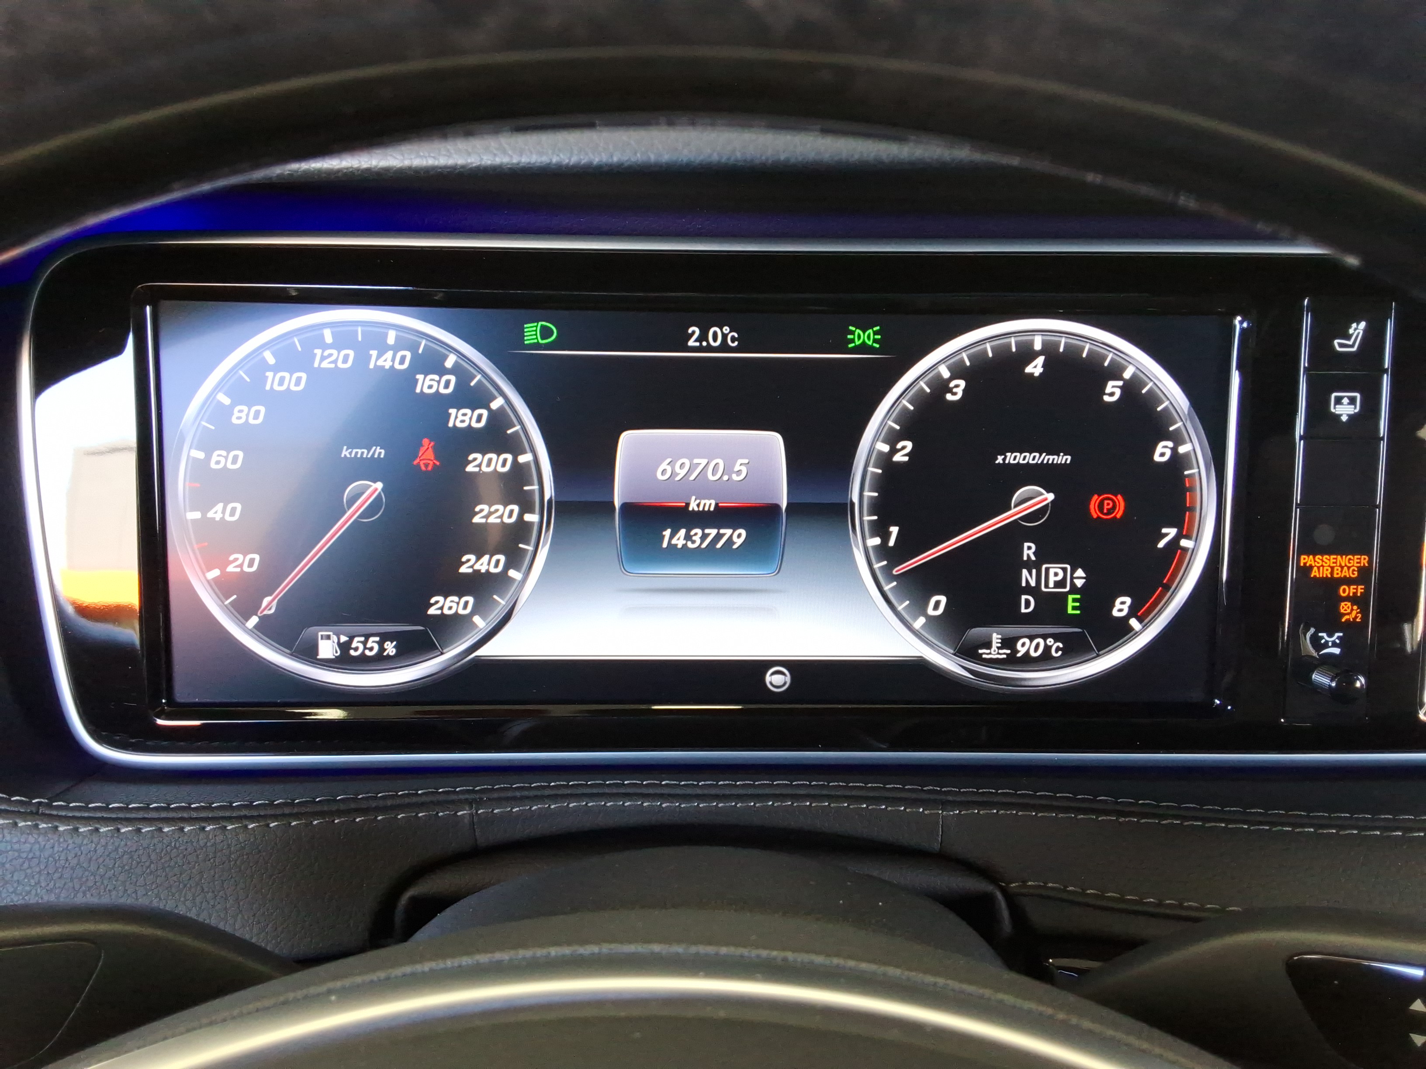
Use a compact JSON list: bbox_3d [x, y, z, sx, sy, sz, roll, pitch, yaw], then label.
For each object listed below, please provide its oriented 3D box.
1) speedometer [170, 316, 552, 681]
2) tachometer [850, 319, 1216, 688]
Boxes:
[{"bbox_3d":[-0.096,-0.009,0.322,0.105,0.105,0.010,0,5,-2],"label":"speedometer"},{"bbox_3d":[0.091,-0.008,0.330,0.105,0.105,0.010,0,5,-2],"label":"tachometer"}]

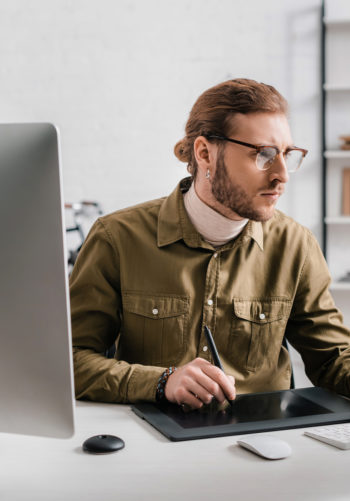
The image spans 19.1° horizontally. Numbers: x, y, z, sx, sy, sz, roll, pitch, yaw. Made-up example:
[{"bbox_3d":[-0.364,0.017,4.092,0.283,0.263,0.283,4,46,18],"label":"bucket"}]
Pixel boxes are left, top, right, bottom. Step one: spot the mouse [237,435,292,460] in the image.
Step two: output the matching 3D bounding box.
[{"bbox_3d":[0.145,0.314,1.685,0.057,0.021,0.114,-3,5,-26],"label":"mouse"}]

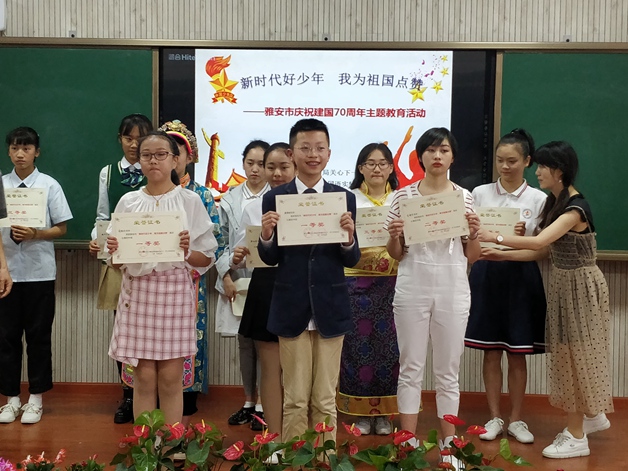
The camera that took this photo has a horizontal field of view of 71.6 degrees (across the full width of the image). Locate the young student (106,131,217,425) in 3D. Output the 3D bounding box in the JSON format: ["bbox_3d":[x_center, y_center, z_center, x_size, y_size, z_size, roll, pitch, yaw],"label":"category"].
[{"bbox_3d":[-0.684,0.254,1.940,0.470,1.444,0.380,1,1,8],"label":"young student"}]

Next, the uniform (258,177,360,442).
[{"bbox_3d":[-0.020,0.366,1.930,0.450,1.254,0.320,1,1,3],"label":"uniform"}]

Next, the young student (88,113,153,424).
[{"bbox_3d":[-0.972,0.163,2.320,0.460,1.636,0.330,1,1,0],"label":"young student"}]

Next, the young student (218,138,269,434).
[{"bbox_3d":[-0.318,0.252,2.330,0.430,1.520,0.320,1,1,12],"label":"young student"}]

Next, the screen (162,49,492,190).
[{"bbox_3d":[0.081,-0.539,2.620,2.010,1.173,0.080,1,1,1],"label":"screen"}]

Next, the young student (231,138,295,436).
[{"bbox_3d":[-0.182,0.282,2.170,0.440,1.490,0.340,1,1,8],"label":"young student"}]

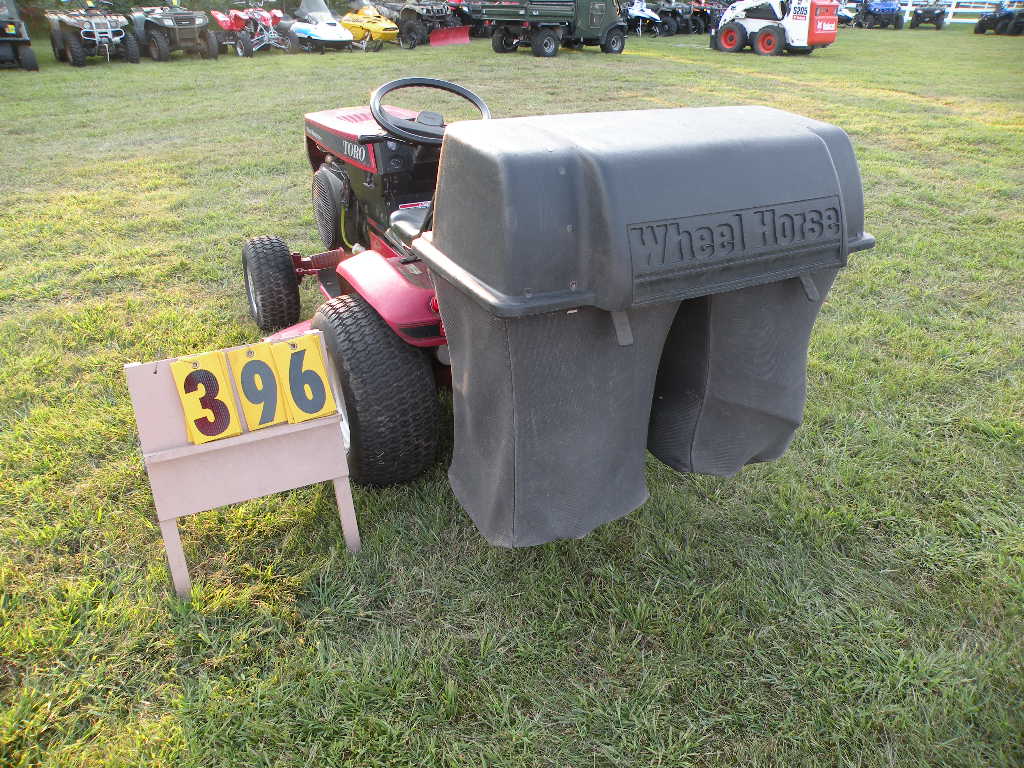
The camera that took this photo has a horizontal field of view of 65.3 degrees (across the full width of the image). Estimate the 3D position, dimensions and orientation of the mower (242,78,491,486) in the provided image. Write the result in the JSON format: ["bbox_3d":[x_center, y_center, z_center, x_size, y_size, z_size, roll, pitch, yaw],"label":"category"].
[{"bbox_3d":[-0.321,-0.497,2.814,1.044,1.074,1.803,-13,31,-24],"label":"mower"}]

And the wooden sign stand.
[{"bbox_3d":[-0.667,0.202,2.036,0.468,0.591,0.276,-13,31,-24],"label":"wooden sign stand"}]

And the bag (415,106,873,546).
[{"bbox_3d":[0.317,-0.189,1.927,0.980,0.847,0.483,-13,31,-24],"label":"bag"}]

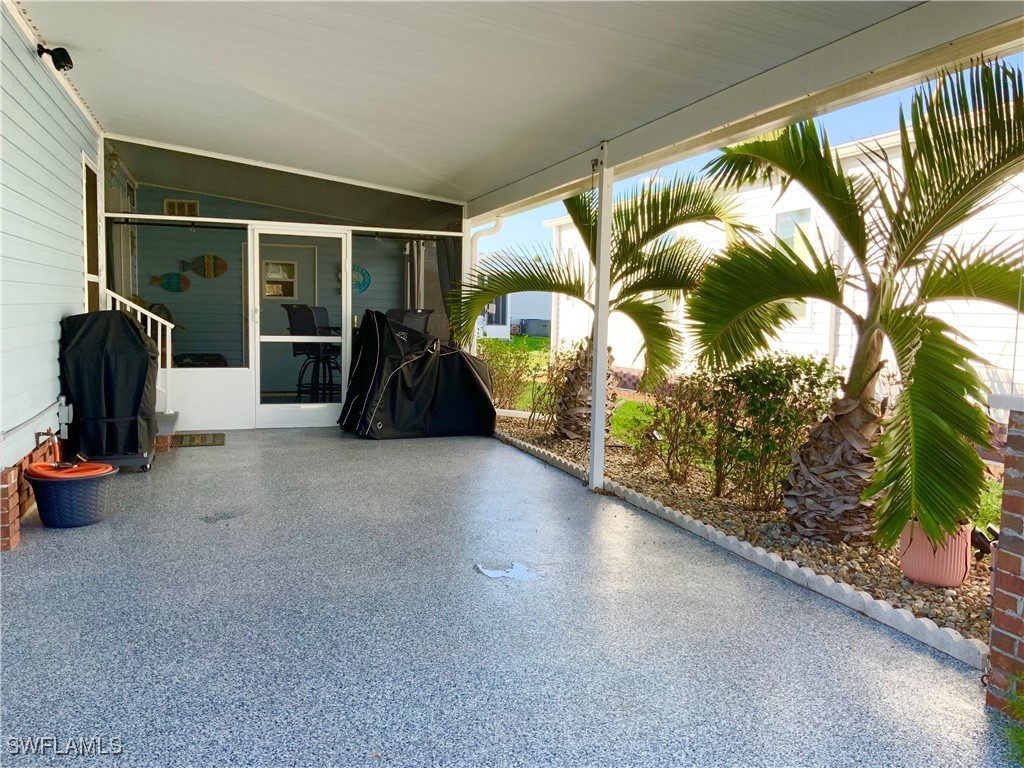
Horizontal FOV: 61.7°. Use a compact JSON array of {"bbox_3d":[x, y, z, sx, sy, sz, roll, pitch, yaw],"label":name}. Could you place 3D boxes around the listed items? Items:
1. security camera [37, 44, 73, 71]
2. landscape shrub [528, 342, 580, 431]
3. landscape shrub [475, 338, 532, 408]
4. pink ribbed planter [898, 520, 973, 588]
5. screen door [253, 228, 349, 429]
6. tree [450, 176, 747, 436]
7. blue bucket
[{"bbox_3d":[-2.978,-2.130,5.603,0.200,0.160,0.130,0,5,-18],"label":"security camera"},{"bbox_3d":[0.445,0.001,9.200,0.580,0.950,0.580,0,5,-18],"label":"landscape shrub"},{"bbox_3d":[-0.107,-0.121,10.750,0.720,0.930,0.700,0,5,-18],"label":"landscape shrub"},{"bbox_3d":[1.945,0.780,3.956,0.300,0.250,0.300,1,5,0],"label":"pink ribbed planter"},{"bbox_3d":[-2.216,-0.572,9.003,0.950,2.070,0.060,0,5,-18],"label":"screen door"},{"bbox_3d":[0.770,-0.885,8.774,2.950,2.800,2.600,0,5,-18],"label":"tree"},{"bbox_3d":[-2.540,0.652,4.974,0.490,0.290,0.490,0,5,-18],"label":"blue bucket"}]

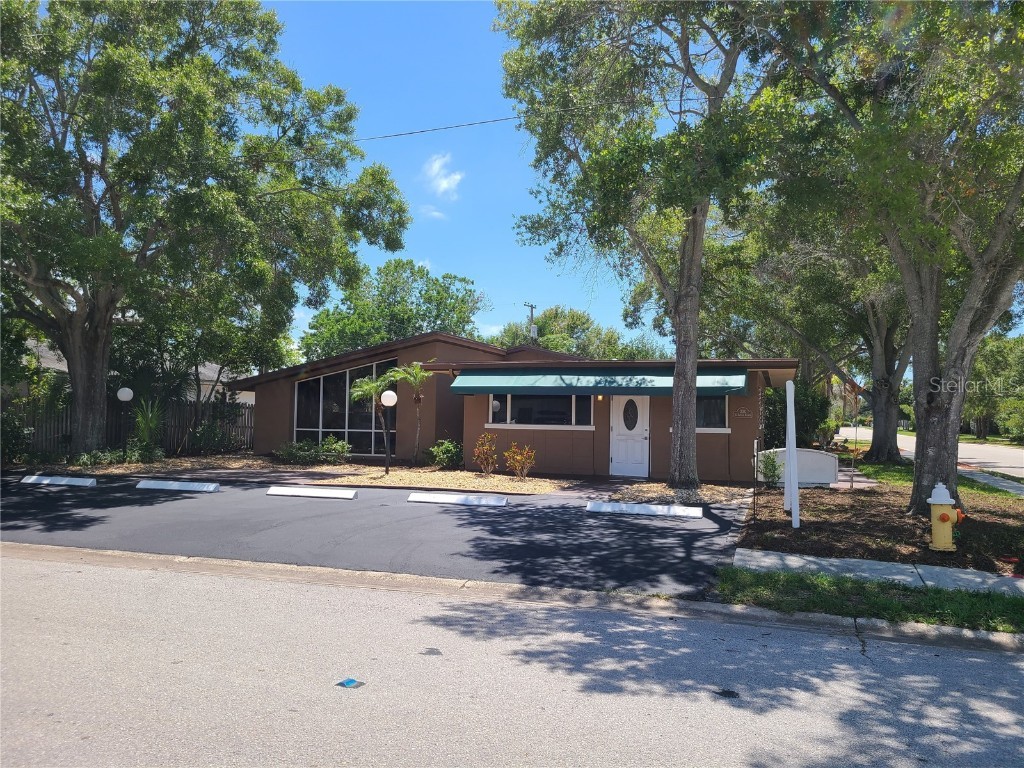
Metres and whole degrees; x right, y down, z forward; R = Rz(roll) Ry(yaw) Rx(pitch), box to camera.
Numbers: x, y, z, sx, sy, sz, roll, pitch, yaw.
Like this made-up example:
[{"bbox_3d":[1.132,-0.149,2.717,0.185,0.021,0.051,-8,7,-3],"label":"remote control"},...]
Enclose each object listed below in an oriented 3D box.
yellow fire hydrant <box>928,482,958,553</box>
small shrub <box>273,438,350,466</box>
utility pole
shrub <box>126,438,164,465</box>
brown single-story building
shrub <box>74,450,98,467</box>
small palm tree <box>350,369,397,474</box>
[{"bbox_3d":[4.904,1.510,8.700,0.410,0.790,0.370,0,-2,19],"label":"yellow fire hydrant"},{"bbox_3d":[-6.006,1.938,23.201,2.100,0.850,1.150,0,-2,19],"label":"small shrub"},{"bbox_3d":[1.620,-1.165,59.756,0.800,10.160,2.200,0,-2,19],"label":"utility pole"},{"bbox_3d":[-10.655,1.887,22.390,1.100,0.800,1.000,0,-2,19],"label":"shrub"},{"bbox_3d":[0.156,0.607,26.203,17.630,3.920,13.000,0,-2,19],"label":"brown single-story building"},{"bbox_3d":[-11.684,2.007,21.135,0.650,0.430,0.600,0,-2,19],"label":"shrub"},{"bbox_3d":[-3.897,0.992,21.800,1.500,2.700,1.500,0,-2,19],"label":"small palm tree"}]

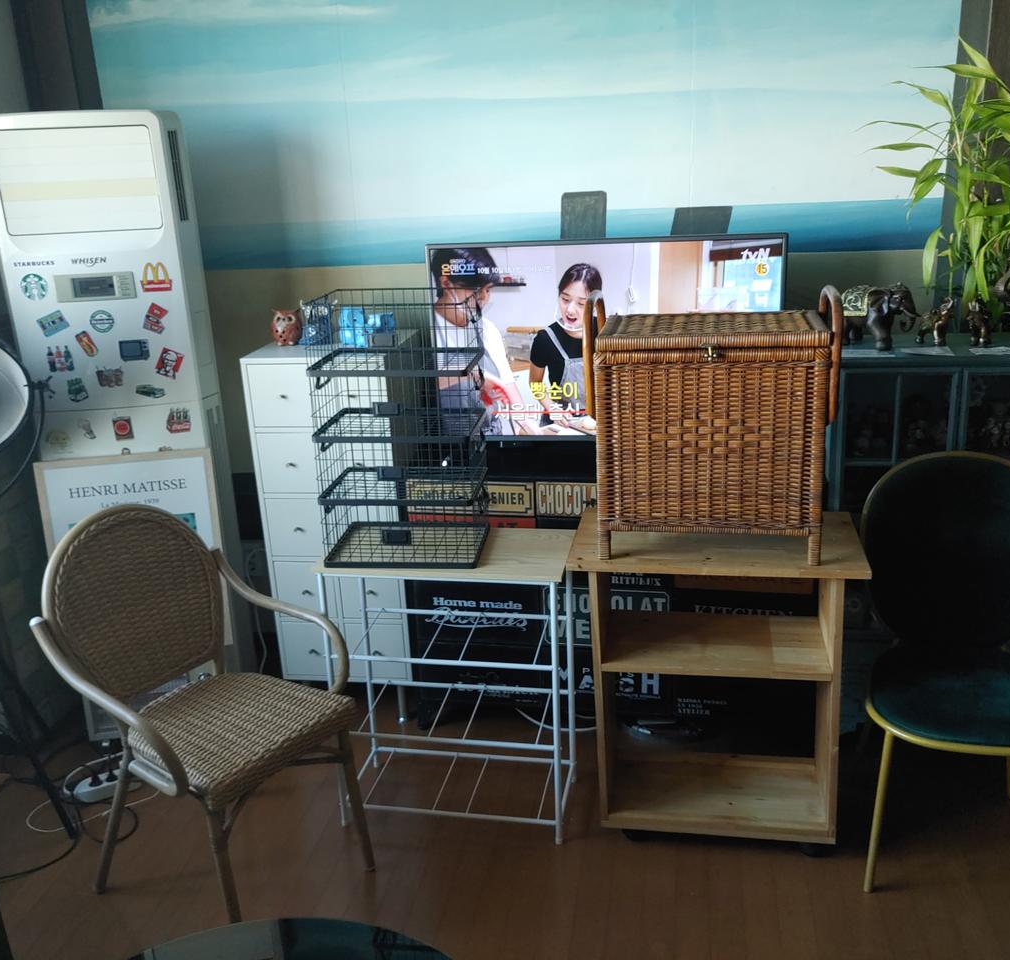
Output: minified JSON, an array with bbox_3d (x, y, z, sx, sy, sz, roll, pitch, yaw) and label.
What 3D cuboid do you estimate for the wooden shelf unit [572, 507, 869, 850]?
[{"bbox_3d":[0.486,0.472,2.256,0.619,0.716,0.337,0,17,12],"label":"wooden shelf unit"}]

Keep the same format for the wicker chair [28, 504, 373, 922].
[{"bbox_3d":[-0.643,0.501,2.131,0.507,0.879,0.502,9,20,34],"label":"wicker chair"}]

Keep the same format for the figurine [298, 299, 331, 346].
[{"bbox_3d":[-0.554,-0.467,2.833,0.089,0.123,0.075,-4,16,-4],"label":"figurine"}]

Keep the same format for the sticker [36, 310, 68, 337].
[{"bbox_3d":[-1.204,-0.416,2.561,0.070,0.046,0.008,-23,16,5],"label":"sticker"}]

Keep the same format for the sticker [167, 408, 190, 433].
[{"bbox_3d":[-0.896,-0.163,2.646,0.066,0.068,0.008,-3,16,-1],"label":"sticker"}]

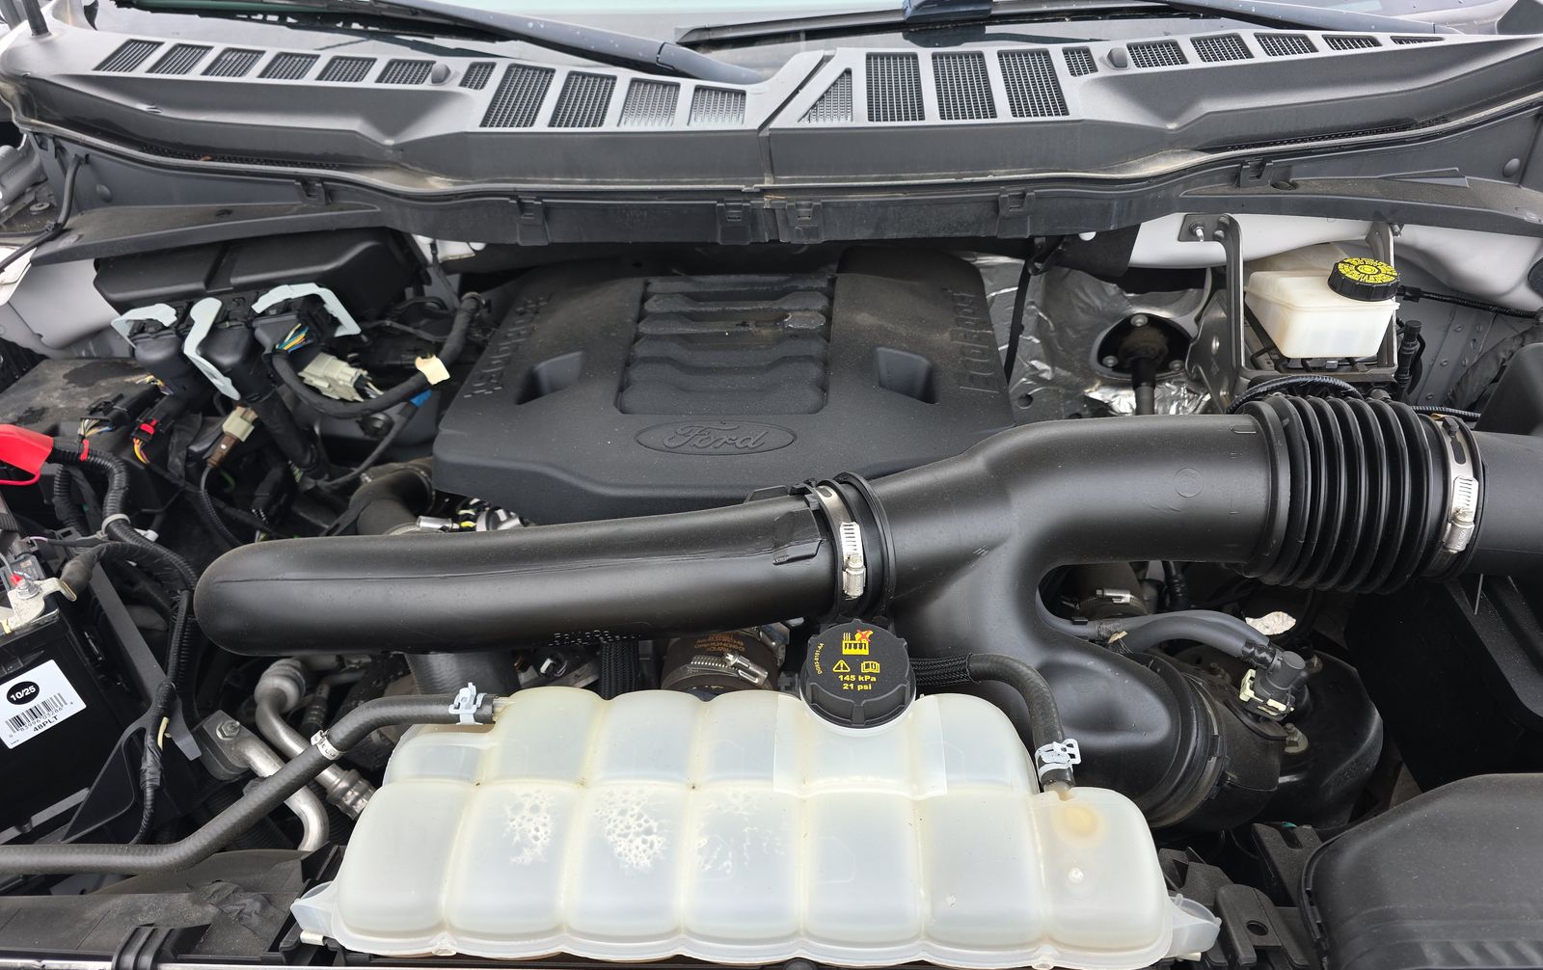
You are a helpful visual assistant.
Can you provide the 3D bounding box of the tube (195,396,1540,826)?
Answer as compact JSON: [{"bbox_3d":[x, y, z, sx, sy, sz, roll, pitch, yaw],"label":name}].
[{"bbox_3d":[0.065,0.096,0.665,0.930,0.235,0.215,1,38,2],"label":"tube"}]

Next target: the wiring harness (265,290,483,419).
[{"bbox_3d":[-0.337,-0.116,0.880,0.165,0.095,0.155,1,38,2],"label":"wiring harness"}]

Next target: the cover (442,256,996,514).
[{"bbox_3d":[-0.037,-0.101,0.904,0.435,0.115,0.345,1,38,2],"label":"cover"}]

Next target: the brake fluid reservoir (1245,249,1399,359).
[{"bbox_3d":[0.483,-0.159,0.897,0.125,0.085,0.100,1,38,2],"label":"brake fluid reservoir"}]

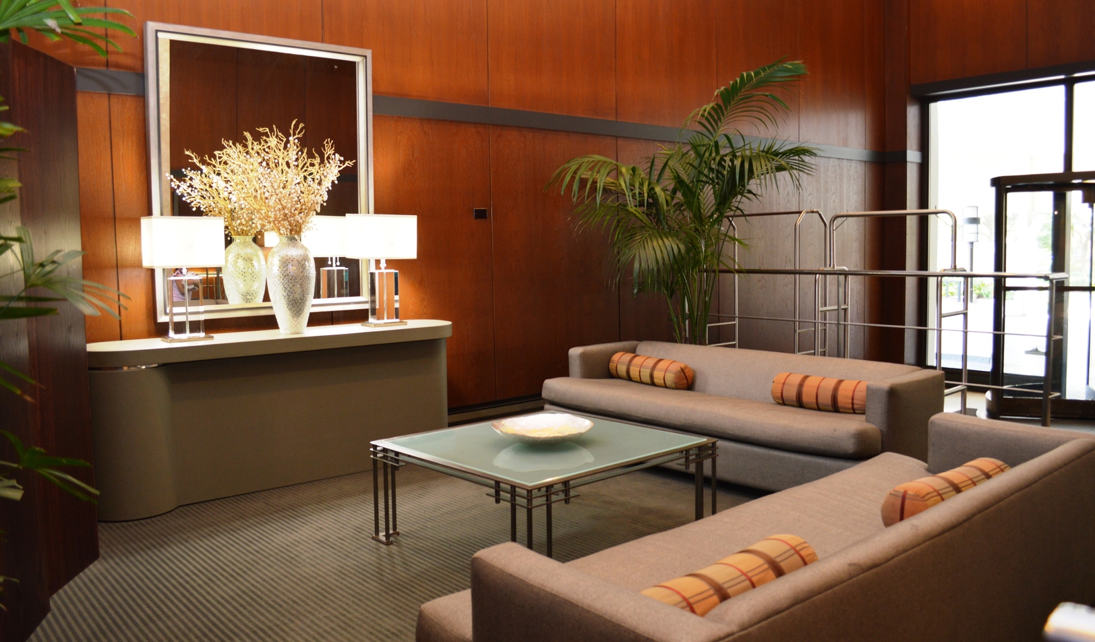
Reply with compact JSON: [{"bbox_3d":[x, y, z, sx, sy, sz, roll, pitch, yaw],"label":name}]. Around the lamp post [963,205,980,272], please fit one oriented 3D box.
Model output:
[{"bbox_3d":[10.602,-1.667,20.500,0.420,2.394,0.420,-5,6,-39],"label":"lamp post"}]

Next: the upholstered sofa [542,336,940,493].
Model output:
[{"bbox_3d":[1.001,0.530,4.718,0.831,0.620,2.189,-5,6,-39],"label":"upholstered sofa"}]

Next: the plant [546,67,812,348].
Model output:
[{"bbox_3d":[1.016,-0.555,5.999,1.400,2.579,1.500,-5,6,-39],"label":"plant"}]

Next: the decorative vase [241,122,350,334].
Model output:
[{"bbox_3d":[-1.430,-0.528,4.665,0.460,1.174,0.460,-5,6,-39],"label":"decorative vase"}]

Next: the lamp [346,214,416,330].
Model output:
[{"bbox_3d":[-1.016,-0.305,5.016,0.377,0.666,0.267,-5,6,-39],"label":"lamp"}]

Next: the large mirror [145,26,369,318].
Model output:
[{"bbox_3d":[-1.671,-0.873,4.938,1.356,1.651,0.070,-5,6,-39],"label":"large mirror"}]

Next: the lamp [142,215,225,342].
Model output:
[{"bbox_3d":[-1.901,-0.219,4.303,0.362,0.646,0.267,-5,6,-39],"label":"lamp"}]

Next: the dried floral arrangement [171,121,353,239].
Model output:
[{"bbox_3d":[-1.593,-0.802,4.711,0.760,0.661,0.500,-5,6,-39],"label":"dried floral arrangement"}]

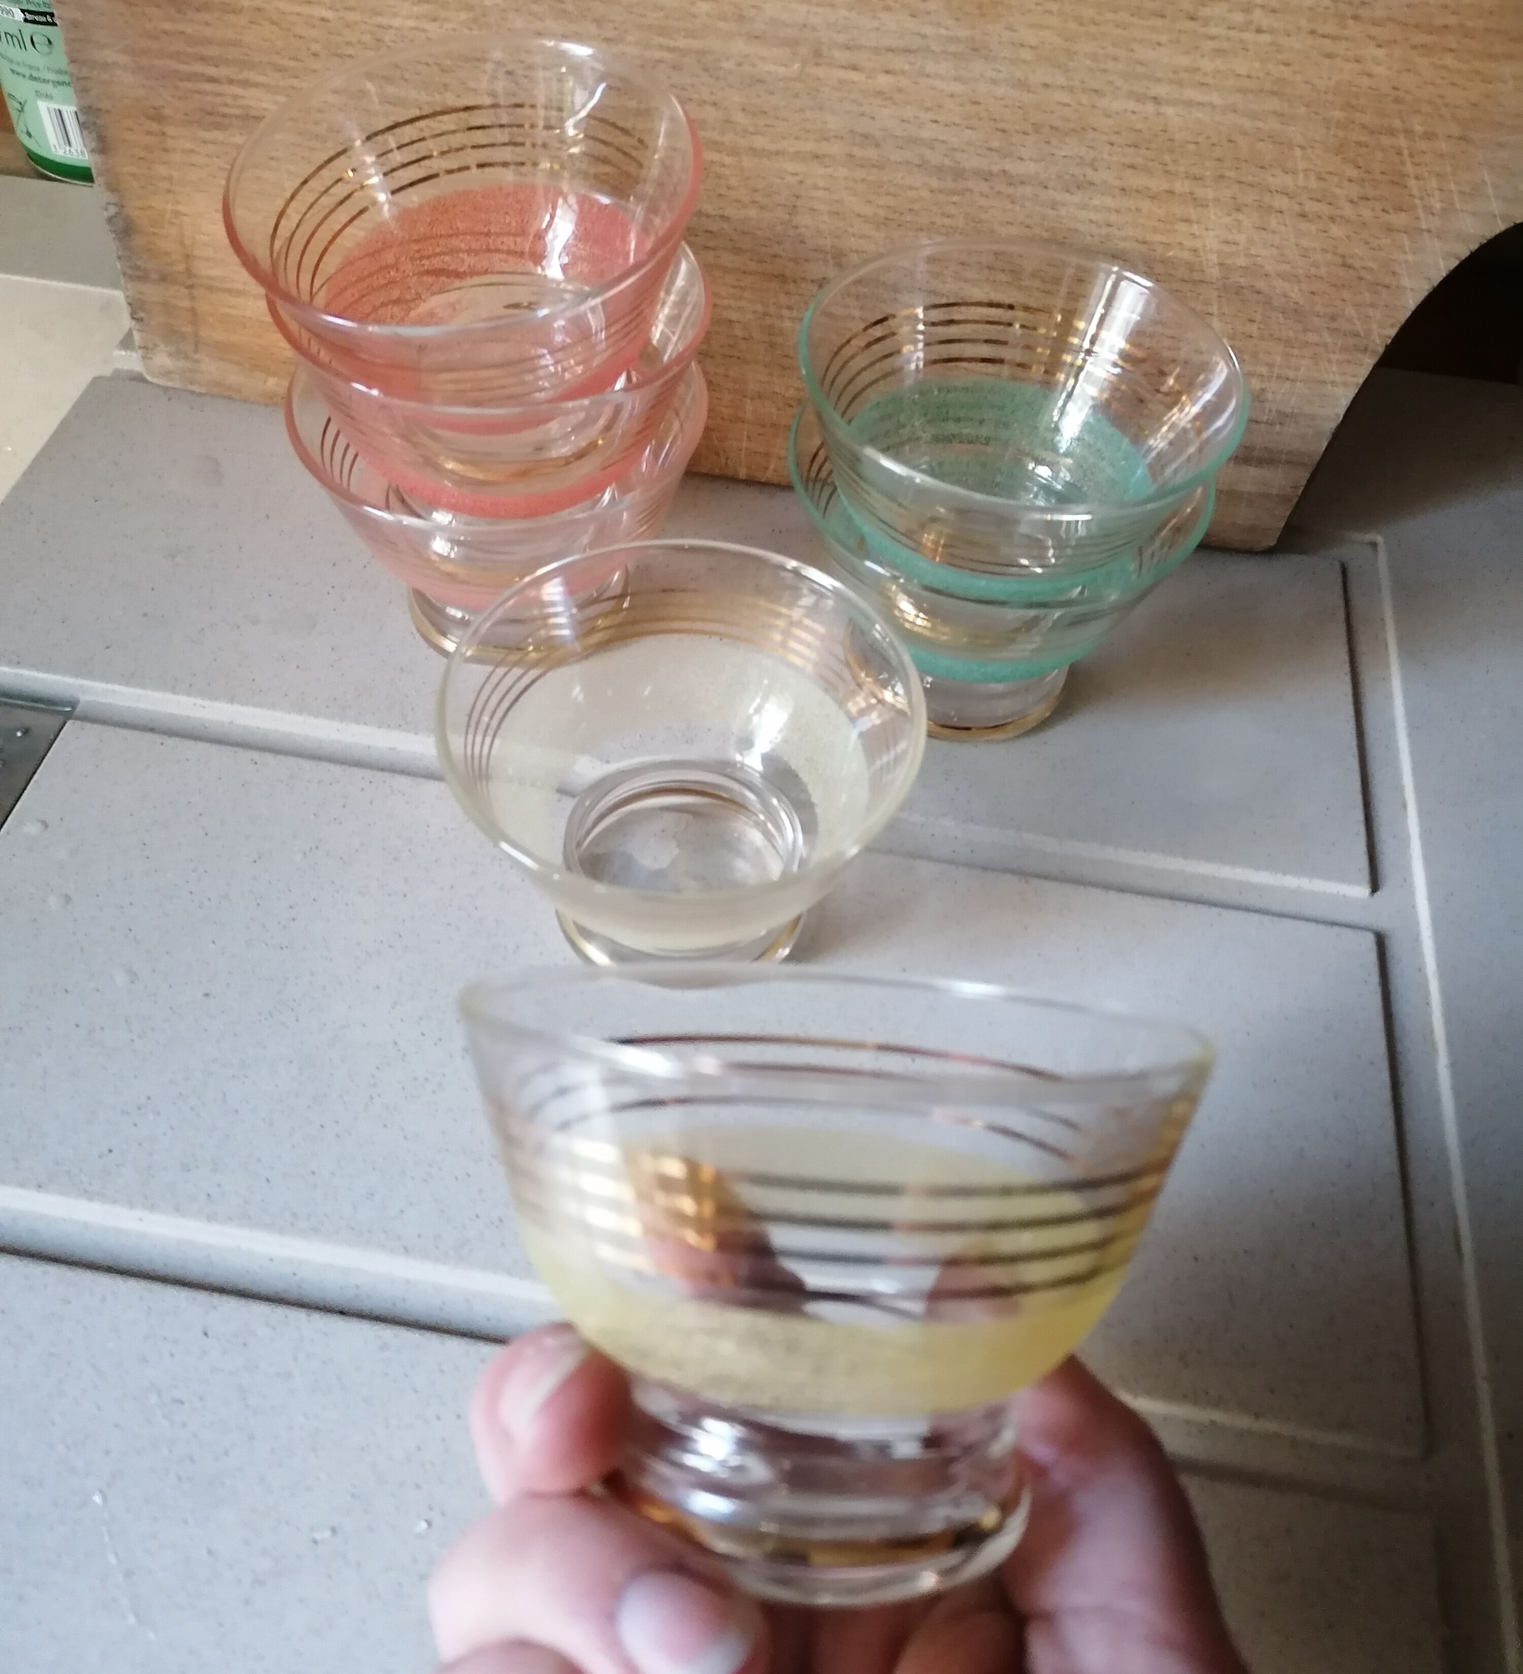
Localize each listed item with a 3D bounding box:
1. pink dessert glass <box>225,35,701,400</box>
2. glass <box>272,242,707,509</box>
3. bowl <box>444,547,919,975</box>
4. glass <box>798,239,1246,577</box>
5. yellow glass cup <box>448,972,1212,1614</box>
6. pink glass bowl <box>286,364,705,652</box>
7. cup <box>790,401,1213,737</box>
[{"bbox_3d":[-0.051,-0.100,0.295,0.082,0.053,0.082,-2,58,0],"label":"pink dessert glass"},{"bbox_3d":[-0.052,-0.086,0.318,0.082,0.053,0.082,6,48,0],"label":"glass"},{"bbox_3d":[-0.014,-0.006,0.285,0.082,0.053,0.082,1,51,-2],"label":"bowl"},{"bbox_3d":[0.046,-0.070,0.310,0.082,0.053,0.082,7,51,0],"label":"glass"},{"bbox_3d":[0.006,0.046,0.176,0.082,0.082,0.053,4,92,0],"label":"yellow glass cup"},{"bbox_3d":[-0.053,-0.071,0.335,0.082,0.053,0.082,1,51,-2],"label":"pink glass bowl"},{"bbox_3d":[0.045,-0.056,0.328,0.082,0.053,0.082,1,51,-2],"label":"cup"}]

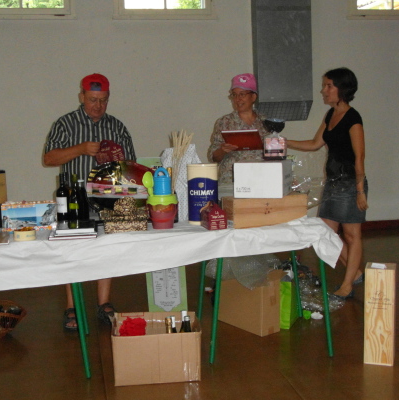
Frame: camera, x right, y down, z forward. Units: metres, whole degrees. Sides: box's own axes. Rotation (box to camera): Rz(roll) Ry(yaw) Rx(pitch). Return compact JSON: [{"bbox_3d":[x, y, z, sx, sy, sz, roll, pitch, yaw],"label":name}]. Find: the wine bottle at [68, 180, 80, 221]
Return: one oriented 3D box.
[{"bbox_3d":[-0.734,0.001,3.676,0.076,0.300,0.076,-3,8,-10],"label":"wine bottle"}]

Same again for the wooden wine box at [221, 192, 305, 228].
[{"bbox_3d":[0.373,0.053,3.641,0.455,0.165,0.210,-4,8,-19],"label":"wooden wine box"}]

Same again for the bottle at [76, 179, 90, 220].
[{"bbox_3d":[-0.689,0.015,3.744,0.070,0.265,0.070,-1,7,0],"label":"bottle"}]

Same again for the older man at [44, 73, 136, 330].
[{"bbox_3d":[-0.713,0.012,4.101,0.580,1.670,0.430,-3,8,-10],"label":"older man"}]

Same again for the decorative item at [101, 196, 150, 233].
[{"bbox_3d":[-0.429,0.066,3.566,0.265,0.195,0.220,-3,7,-11],"label":"decorative item"}]

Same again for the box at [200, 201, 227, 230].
[{"bbox_3d":[0.086,0.079,3.514,0.103,0.152,0.160,-3,8,-10],"label":"box"}]

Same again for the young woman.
[{"bbox_3d":[0.958,-0.114,4.696,0.660,1.690,0.480,-6,9,-34],"label":"young woman"}]

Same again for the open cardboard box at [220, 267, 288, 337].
[{"bbox_3d":[0.313,0.644,4.130,0.185,0.360,0.455,-8,10,-38],"label":"open cardboard box"}]

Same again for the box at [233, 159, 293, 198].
[{"bbox_3d":[0.370,-0.122,3.631,0.270,0.190,0.290,1,8,18],"label":"box"}]

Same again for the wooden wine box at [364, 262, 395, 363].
[{"bbox_3d":[1.000,0.628,3.481,0.155,0.525,0.160,1,8,19],"label":"wooden wine box"}]

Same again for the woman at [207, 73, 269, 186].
[{"bbox_3d":[0.297,-0.060,4.495,0.460,1.652,0.420,-2,8,-6],"label":"woman"}]

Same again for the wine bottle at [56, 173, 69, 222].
[{"bbox_3d":[-0.788,0.004,3.641,0.075,0.306,0.075,-3,8,-10],"label":"wine bottle"}]

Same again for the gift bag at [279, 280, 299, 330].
[{"bbox_3d":[0.575,0.653,4.174,0.110,0.320,0.260,2,8,22],"label":"gift bag"}]

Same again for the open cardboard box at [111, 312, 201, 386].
[{"bbox_3d":[-0.233,0.798,3.452,0.452,0.270,0.370,-2,8,-5],"label":"open cardboard box"}]

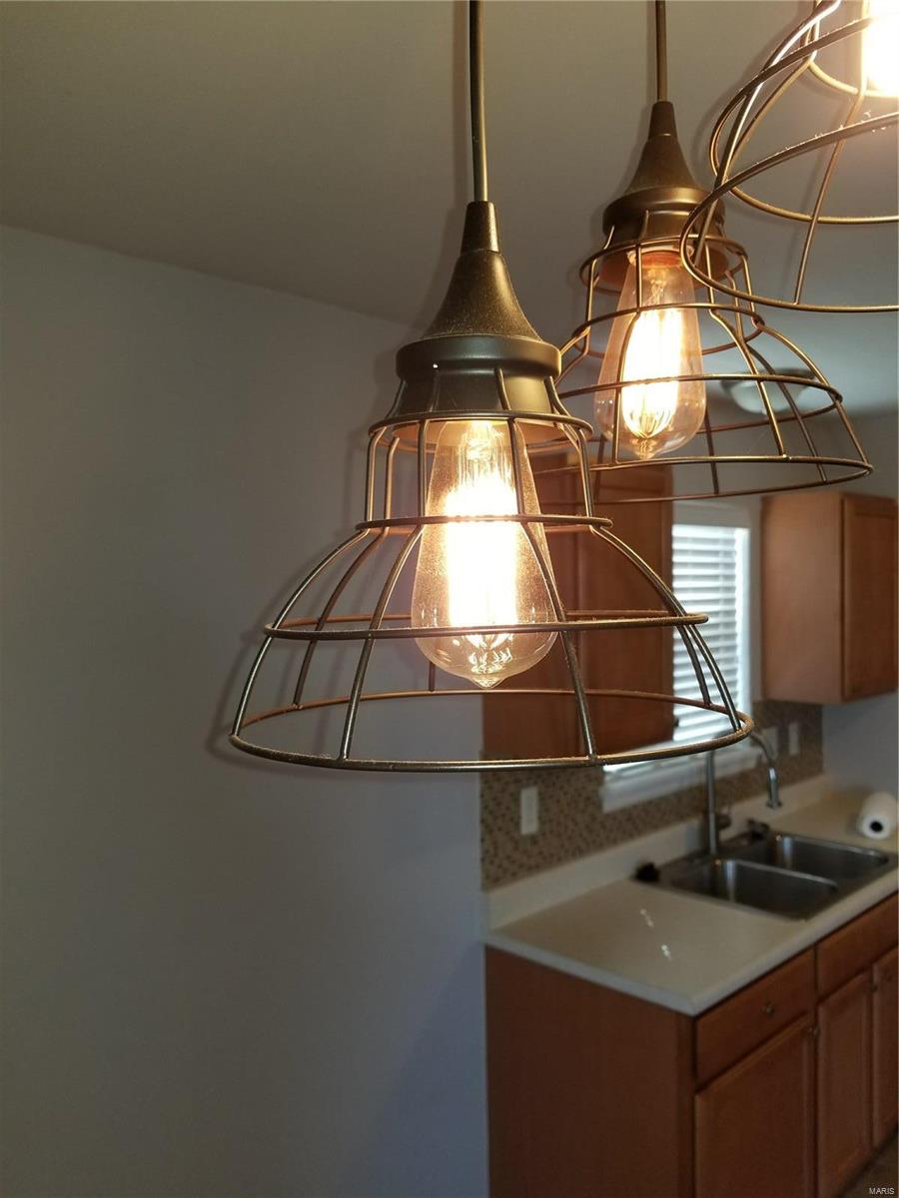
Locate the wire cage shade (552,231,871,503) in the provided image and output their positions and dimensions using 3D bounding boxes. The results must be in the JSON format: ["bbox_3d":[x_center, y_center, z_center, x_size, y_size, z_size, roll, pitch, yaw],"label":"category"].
[{"bbox_3d":[0.125,-0.131,0.526,0.227,0.133,0.227,-1,2,0],"label":"wire cage shade"}]

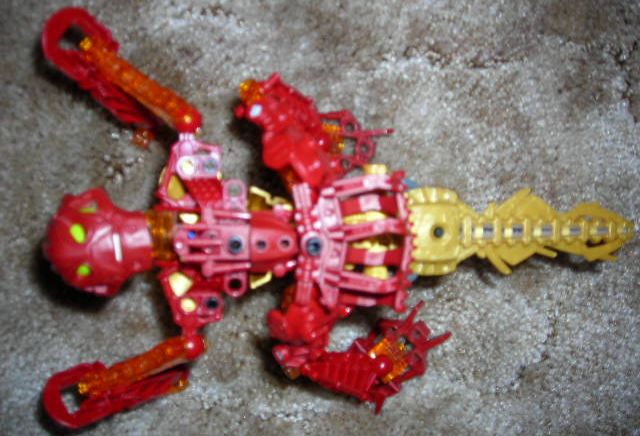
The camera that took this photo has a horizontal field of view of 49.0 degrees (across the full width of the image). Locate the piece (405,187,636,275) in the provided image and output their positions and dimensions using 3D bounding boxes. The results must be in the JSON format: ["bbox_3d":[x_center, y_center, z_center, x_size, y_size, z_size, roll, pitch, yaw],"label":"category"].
[{"bbox_3d":[0.071,0.005,0.251,0.082,0.014,0.031,-1,92,0],"label":"piece"}]

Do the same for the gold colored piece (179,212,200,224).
[{"bbox_3d":[-0.045,0.000,0.242,0.007,0.003,0.004,0,92,0],"label":"gold colored piece"}]

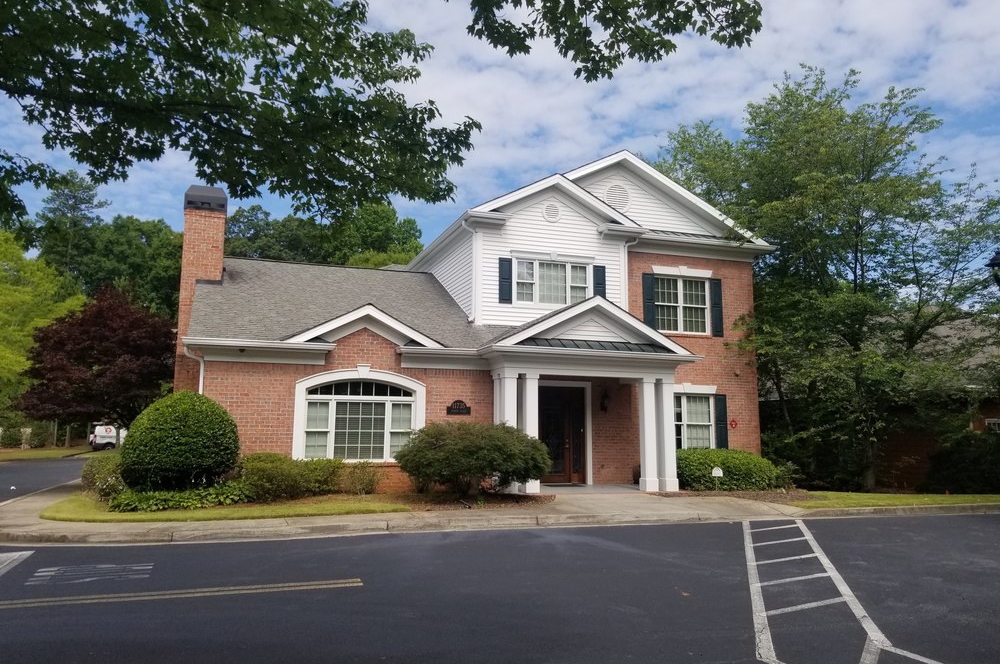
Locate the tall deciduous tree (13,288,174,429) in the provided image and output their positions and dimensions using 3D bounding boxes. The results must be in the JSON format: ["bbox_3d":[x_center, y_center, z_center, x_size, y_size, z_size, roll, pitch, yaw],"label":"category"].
[{"bbox_3d":[-17.642,1.553,32.929,6.600,7.095,6.500,3,-10,-17],"label":"tall deciduous tree"}]

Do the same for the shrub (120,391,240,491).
[{"bbox_3d":[-5.852,2.085,13.732,2.040,1.910,2.060,3,-10,-17],"label":"shrub"}]

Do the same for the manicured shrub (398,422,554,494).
[{"bbox_3d":[-0.531,2.557,14.908,3.040,1.470,2.500,3,-10,-17],"label":"manicured shrub"}]

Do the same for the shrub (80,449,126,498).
[{"bbox_3d":[-7.382,2.642,13.928,0.920,0.900,1.050,3,-10,-17],"label":"shrub"}]

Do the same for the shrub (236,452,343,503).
[{"bbox_3d":[-4.035,2.757,14.408,2.040,0.860,1.400,3,-10,-17],"label":"shrub"}]

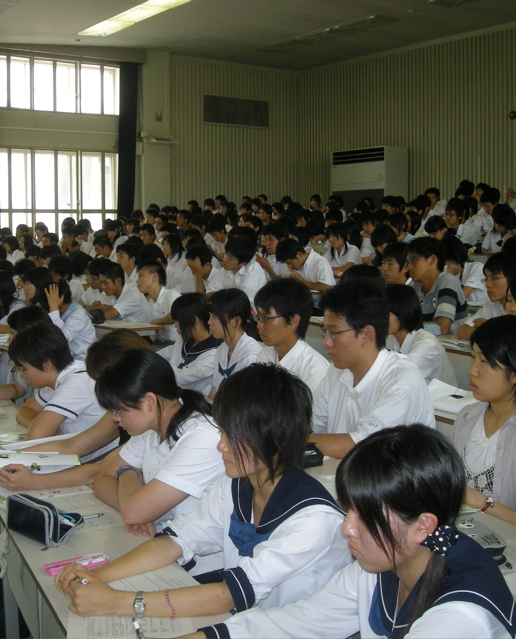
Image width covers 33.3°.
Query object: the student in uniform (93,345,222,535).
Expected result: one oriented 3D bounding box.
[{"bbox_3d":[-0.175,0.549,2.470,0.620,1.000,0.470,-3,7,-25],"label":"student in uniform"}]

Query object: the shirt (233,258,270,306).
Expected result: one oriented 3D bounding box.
[{"bbox_3d":[-0.079,-0.199,5.900,0.330,0.500,0.450,-4,7,-35],"label":"shirt"}]

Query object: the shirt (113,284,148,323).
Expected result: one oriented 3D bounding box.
[{"bbox_3d":[-0.947,-0.008,6.550,0.370,0.540,0.440,-4,5,-35],"label":"shirt"}]

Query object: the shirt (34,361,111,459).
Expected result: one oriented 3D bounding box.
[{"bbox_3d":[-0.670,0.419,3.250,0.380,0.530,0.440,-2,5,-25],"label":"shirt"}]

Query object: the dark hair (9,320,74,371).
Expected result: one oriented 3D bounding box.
[{"bbox_3d":[-0.770,0.096,3.050,0.230,0.200,0.190,-3,7,-25],"label":"dark hair"}]

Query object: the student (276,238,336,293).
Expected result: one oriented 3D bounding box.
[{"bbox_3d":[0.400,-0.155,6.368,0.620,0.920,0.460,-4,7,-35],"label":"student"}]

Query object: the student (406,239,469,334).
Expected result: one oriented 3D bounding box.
[{"bbox_3d":[0.751,0.169,4.407,0.670,1.170,0.490,-3,5,-26],"label":"student"}]

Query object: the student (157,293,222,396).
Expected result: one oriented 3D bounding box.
[{"bbox_3d":[-0.417,0.431,4.357,0.660,1.140,0.460,-3,5,-28],"label":"student"}]

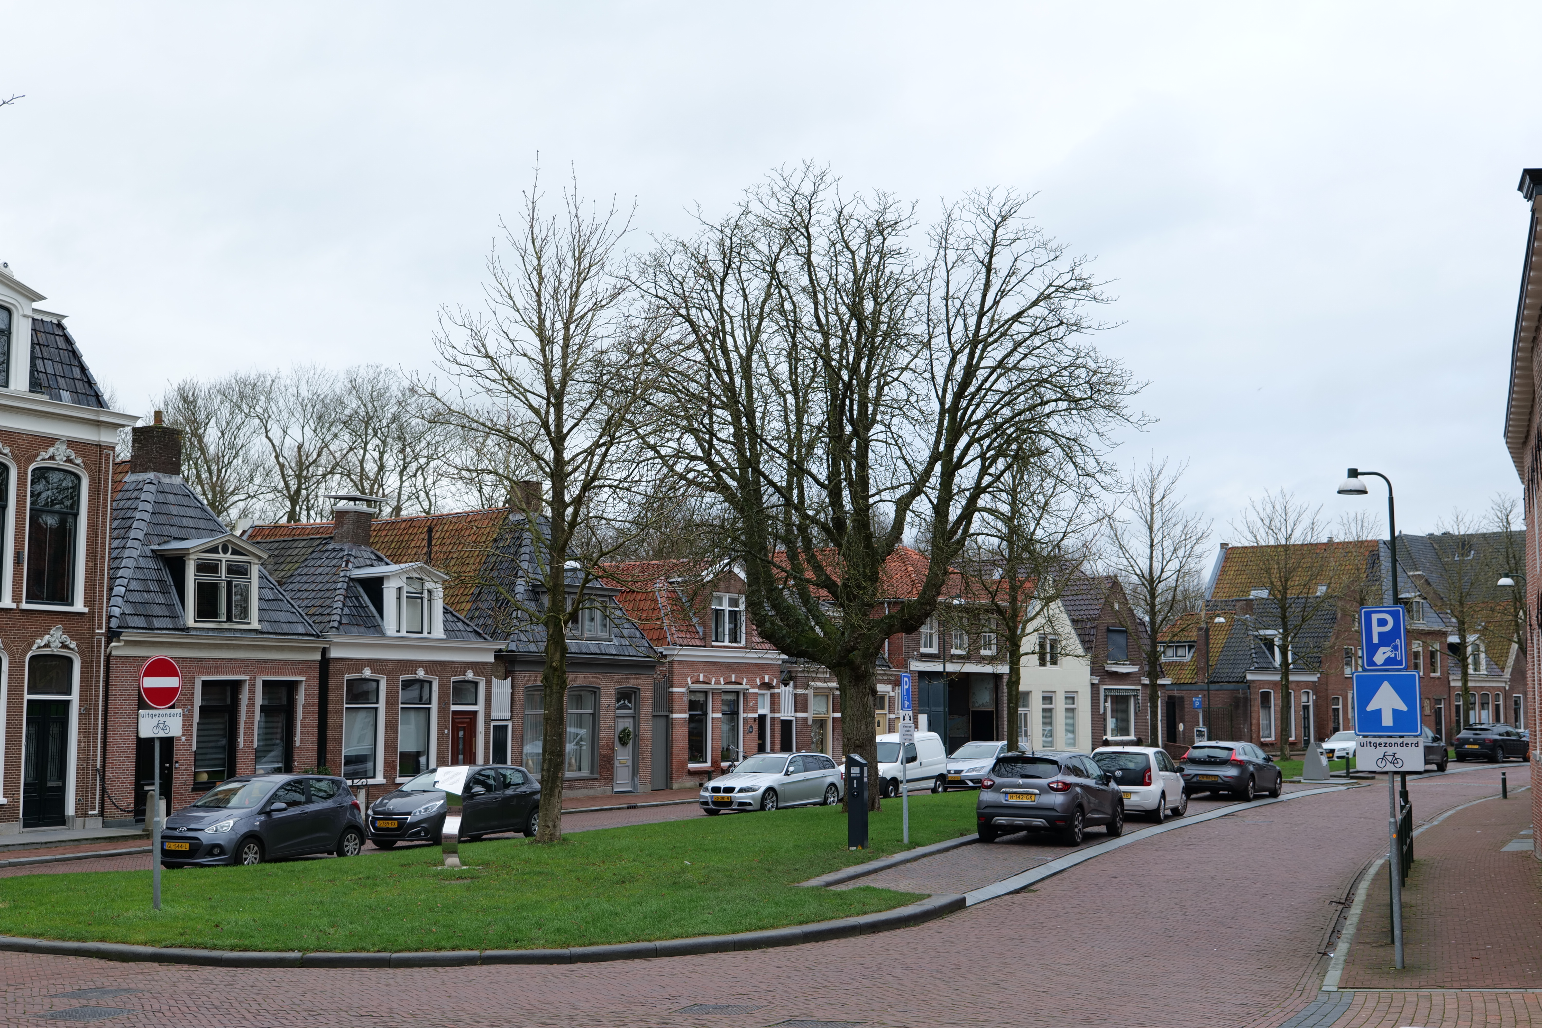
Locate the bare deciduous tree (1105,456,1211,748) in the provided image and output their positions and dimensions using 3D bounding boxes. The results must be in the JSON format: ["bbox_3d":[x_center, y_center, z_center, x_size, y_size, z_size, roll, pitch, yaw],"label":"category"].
[{"bbox_3d":[11.735,3.063,55.975,3.300,9.720,3.300,0,-6,0],"label":"bare deciduous tree"}]

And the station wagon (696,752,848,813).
[{"bbox_3d":[0.086,6.428,44.241,1.817,1.430,4.527,-3,-7,33],"label":"station wagon"}]

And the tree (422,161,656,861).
[{"bbox_3d":[-4.309,-0.347,33.885,4.564,12.550,4.564,0,-6,0],"label":"tree"}]

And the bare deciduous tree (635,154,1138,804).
[{"bbox_3d":[2.694,-0.710,42.016,11.402,14.819,11.402,0,-6,0],"label":"bare deciduous tree"}]

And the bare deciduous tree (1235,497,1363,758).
[{"bbox_3d":[19.934,4.196,70.385,4.835,10.392,4.835,0,-6,0],"label":"bare deciduous tree"}]

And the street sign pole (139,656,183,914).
[{"bbox_3d":[-6.763,2.981,20.403,0.090,2.803,0.610,-3,-6,29],"label":"street sign pole"}]

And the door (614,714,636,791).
[{"bbox_3d":[-3.943,6.482,49.903,0.120,2.150,0.980,-4,-7,34],"label":"door"}]

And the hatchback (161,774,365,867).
[{"bbox_3d":[-8.262,4.985,30.008,1.660,1.490,3.665,-3,-6,27],"label":"hatchback"}]

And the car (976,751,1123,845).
[{"bbox_3d":[5.085,5.038,32.976,1.778,1.566,4.122,-2,-6,26],"label":"car"}]

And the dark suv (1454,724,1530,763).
[{"bbox_3d":[29.015,9.158,73.667,1.760,1.510,4.160,-5,-8,43],"label":"dark suv"}]

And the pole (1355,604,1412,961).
[{"bbox_3d":[5.821,2.557,17.313,0.618,3.365,0.140,-1,-6,18],"label":"pole"}]

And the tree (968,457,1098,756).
[{"bbox_3d":[6.606,2.665,46.968,3.500,8.661,3.400,0,-6,0],"label":"tree"}]

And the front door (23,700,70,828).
[{"bbox_3d":[-13.637,4.689,34.640,0.080,2.355,0.963,-3,-7,30],"label":"front door"}]

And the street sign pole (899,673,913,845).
[{"bbox_3d":[2.190,3.951,29.756,0.090,2.752,0.550,-3,-6,30],"label":"street sign pole"}]

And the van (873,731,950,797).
[{"bbox_3d":[3.144,6.751,49.577,1.730,1.810,4.130,-3,-7,33],"label":"van"}]

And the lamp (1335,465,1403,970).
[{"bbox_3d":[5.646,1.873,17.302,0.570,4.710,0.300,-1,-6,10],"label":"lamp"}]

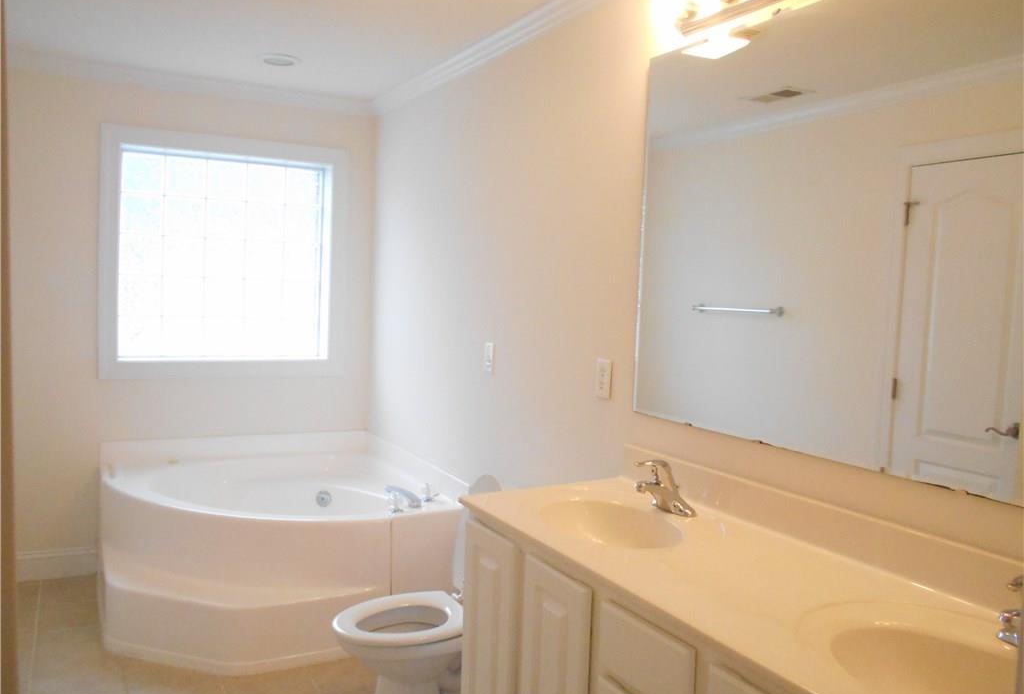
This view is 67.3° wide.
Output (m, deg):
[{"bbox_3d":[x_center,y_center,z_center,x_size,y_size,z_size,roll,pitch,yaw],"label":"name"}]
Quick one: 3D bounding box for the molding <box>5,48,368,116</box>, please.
[{"bbox_3d":[-1.524,-1.292,3.810,1.793,0.075,0.067,-1,5,-28],"label":"molding"}]

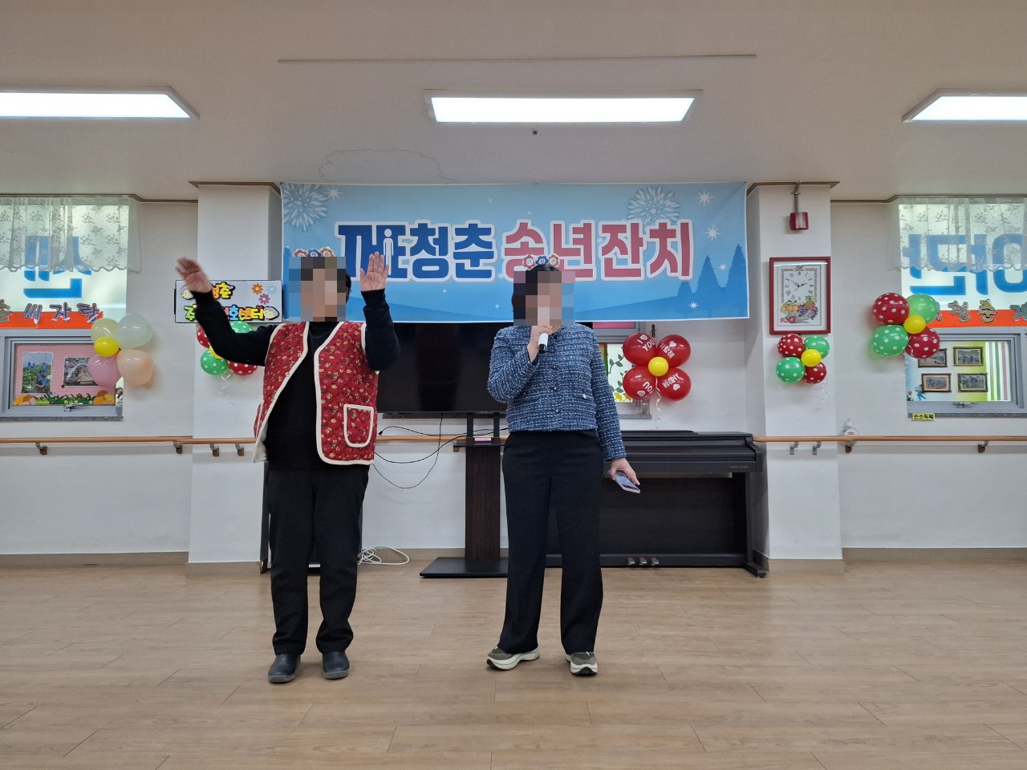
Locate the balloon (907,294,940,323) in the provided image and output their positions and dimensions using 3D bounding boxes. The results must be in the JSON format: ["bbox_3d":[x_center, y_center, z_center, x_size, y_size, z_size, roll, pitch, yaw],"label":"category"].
[{"bbox_3d":[2.744,-0.506,4.581,0.215,0.210,0.215,0,-4,0],"label":"balloon"}]

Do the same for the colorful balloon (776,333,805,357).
[{"bbox_3d":[1.720,-0.238,4.221,0.158,0.155,0.160,0,-4,0],"label":"colorful balloon"}]

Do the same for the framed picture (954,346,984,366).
[{"bbox_3d":[3.215,-0.200,4.811,0.208,0.135,0.020,0,-4,0],"label":"framed picture"}]

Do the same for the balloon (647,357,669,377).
[{"bbox_3d":[0.950,-0.119,4.463,0.128,0.125,0.128,0,-4,0],"label":"balloon"}]

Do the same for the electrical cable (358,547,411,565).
[{"bbox_3d":[-0.858,1.132,4.517,0.360,0.100,0.170,0,-4,0],"label":"electrical cable"}]

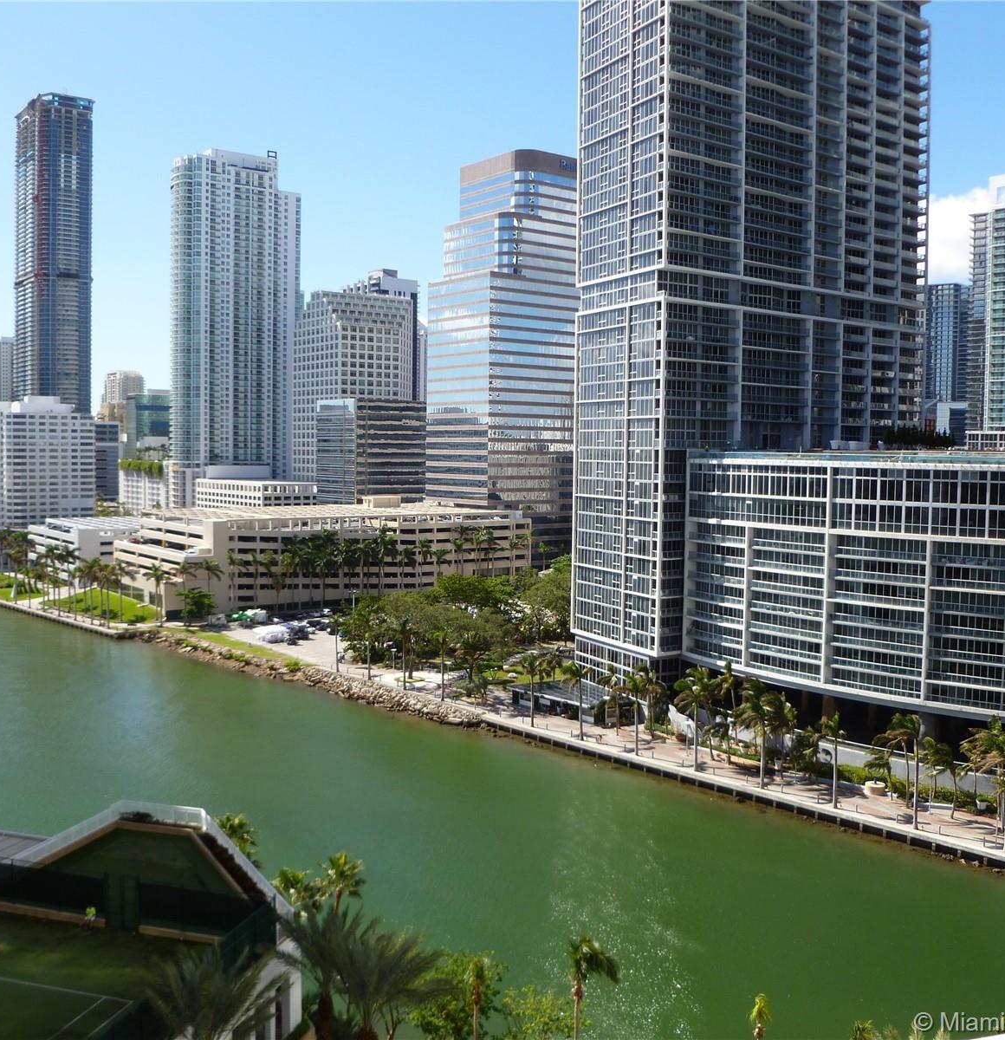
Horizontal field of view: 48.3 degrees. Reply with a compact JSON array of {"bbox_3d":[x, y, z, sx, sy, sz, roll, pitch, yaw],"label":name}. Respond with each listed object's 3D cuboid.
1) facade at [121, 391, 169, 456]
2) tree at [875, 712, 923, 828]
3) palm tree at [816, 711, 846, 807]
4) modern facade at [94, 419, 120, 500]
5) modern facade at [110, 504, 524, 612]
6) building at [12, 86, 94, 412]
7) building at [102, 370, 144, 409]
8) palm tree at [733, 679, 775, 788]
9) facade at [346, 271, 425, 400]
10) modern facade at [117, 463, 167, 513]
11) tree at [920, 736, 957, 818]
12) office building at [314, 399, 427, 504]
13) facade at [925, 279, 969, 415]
[{"bbox_3d":[-200.740,-35.880,651.390,32.000,73.580,24.000,-2,4,-36],"label":"facade"},{"bbox_3d":[46.950,29.610,132.630,5.370,13.930,5.370,2,4,20],"label":"tree"},{"bbox_3d":[39.040,28.390,131.790,3.500,11.000,3.500,2,4,17],"label":"palm tree"},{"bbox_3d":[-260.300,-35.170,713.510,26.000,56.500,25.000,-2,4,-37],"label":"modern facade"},{"bbox_3d":[-53.020,8.880,326.550,113.000,24.200,54.000,-2,4,-37],"label":"modern facade"},{"bbox_3d":[-287.950,-134.170,728.310,32.000,257.800,52.000,-2,4,-36],"label":"building"},{"bbox_3d":[-397.720,-97.290,1180.510,27.000,118.500,29.000,3,4,29],"label":"building"},{"bbox_3d":[33.100,28.130,147.720,5.300,14.610,5.300,2,4,13],"label":"palm tree"},{"bbox_3d":[-63.010,-60.150,591.780,25.000,133.270,38.000,-2,4,-36],"label":"facade"},{"bbox_3d":[-164.910,-11.960,559.450,30.000,33.000,62.000,-2,4,-37],"label":"modern facade"},{"bbox_3d":[53.140,31.330,136.530,4.390,10.190,4.390,2,4,22],"label":"tree"},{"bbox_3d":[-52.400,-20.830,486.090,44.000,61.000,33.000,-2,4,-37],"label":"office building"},{"bbox_3d":[300.980,-80.910,753.270,38.000,153.500,28.000,3,4,29],"label":"facade"}]

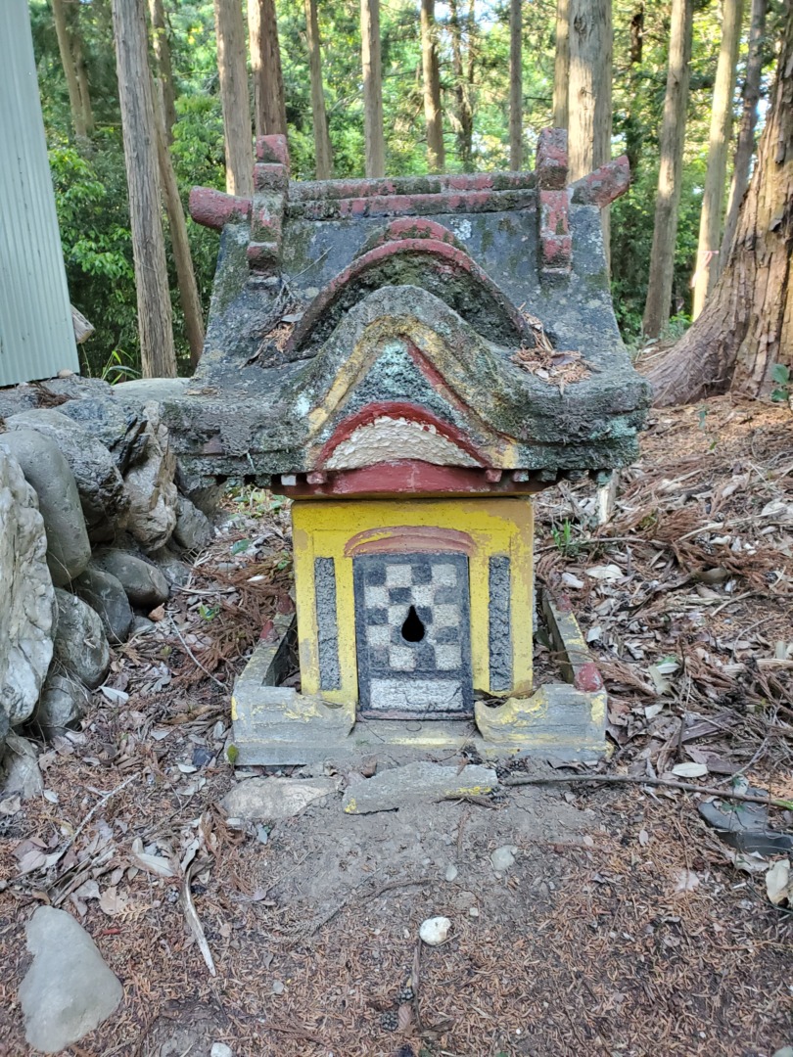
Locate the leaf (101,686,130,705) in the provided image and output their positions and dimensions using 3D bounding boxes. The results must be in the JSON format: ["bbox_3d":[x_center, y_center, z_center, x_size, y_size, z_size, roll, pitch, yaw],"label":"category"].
[{"bbox_3d":[-0.827,0.478,2.327,0.122,0.015,0.038,17,32,29],"label":"leaf"}]

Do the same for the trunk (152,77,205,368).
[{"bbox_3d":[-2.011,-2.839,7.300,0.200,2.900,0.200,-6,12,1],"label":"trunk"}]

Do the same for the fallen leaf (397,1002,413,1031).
[{"bbox_3d":[0.014,0.778,1.274,0.019,0.010,0.048,0,12,1],"label":"fallen leaf"}]

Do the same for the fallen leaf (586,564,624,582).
[{"bbox_3d":[0.771,0.155,2.938,0.114,0.020,0.068,-5,35,-8],"label":"fallen leaf"}]

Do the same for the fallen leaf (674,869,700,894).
[{"bbox_3d":[0.562,0.677,1.535,0.044,0.012,0.067,3,13,13],"label":"fallen leaf"}]

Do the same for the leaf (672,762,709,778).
[{"bbox_3d":[0.707,0.574,1.904,0.089,0.014,0.051,-2,21,-6],"label":"leaf"}]

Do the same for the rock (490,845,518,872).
[{"bbox_3d":[0.218,0.672,1.621,0.051,0.025,0.047,0,12,0],"label":"rock"}]

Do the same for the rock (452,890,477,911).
[{"bbox_3d":[0.131,0.703,1.502,0.040,0.018,0.037,0,12,0],"label":"rock"}]

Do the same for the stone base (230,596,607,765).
[{"bbox_3d":[0.089,0.391,2.408,0.949,0.235,0.867,1,13,4],"label":"stone base"}]

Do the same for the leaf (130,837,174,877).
[{"bbox_3d":[-0.497,0.665,1.617,0.127,0.020,0.031,16,29,32],"label":"leaf"}]

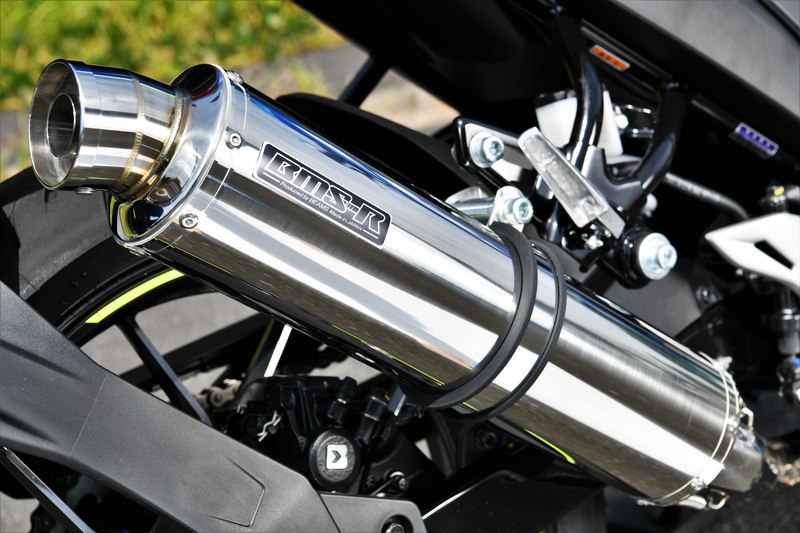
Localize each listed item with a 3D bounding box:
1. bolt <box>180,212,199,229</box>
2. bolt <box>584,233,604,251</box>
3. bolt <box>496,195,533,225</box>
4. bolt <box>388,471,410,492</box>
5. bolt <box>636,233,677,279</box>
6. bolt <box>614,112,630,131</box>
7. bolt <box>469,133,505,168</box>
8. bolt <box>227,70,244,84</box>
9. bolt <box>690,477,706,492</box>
[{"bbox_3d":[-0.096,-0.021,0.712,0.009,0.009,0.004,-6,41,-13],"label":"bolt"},{"bbox_3d":[0.113,-0.015,0.905,0.011,0.011,0.009,-14,10,-37],"label":"bolt"},{"bbox_3d":[0.063,-0.031,0.860,0.017,0.017,0.015,-14,10,-37],"label":"bolt"},{"bbox_3d":[0.000,0.134,0.970,0.013,0.013,0.009,-14,10,-37],"label":"bolt"},{"bbox_3d":[0.145,-0.006,0.880,0.026,0.026,0.013,-14,10,-37],"label":"bolt"},{"bbox_3d":[0.140,-0.091,0.980,0.011,0.011,0.007,-14,10,-37],"label":"bolt"},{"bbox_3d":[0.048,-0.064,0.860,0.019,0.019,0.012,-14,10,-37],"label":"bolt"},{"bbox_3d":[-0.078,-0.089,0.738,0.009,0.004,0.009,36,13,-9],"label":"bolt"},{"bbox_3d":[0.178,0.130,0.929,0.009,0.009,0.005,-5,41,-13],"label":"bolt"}]

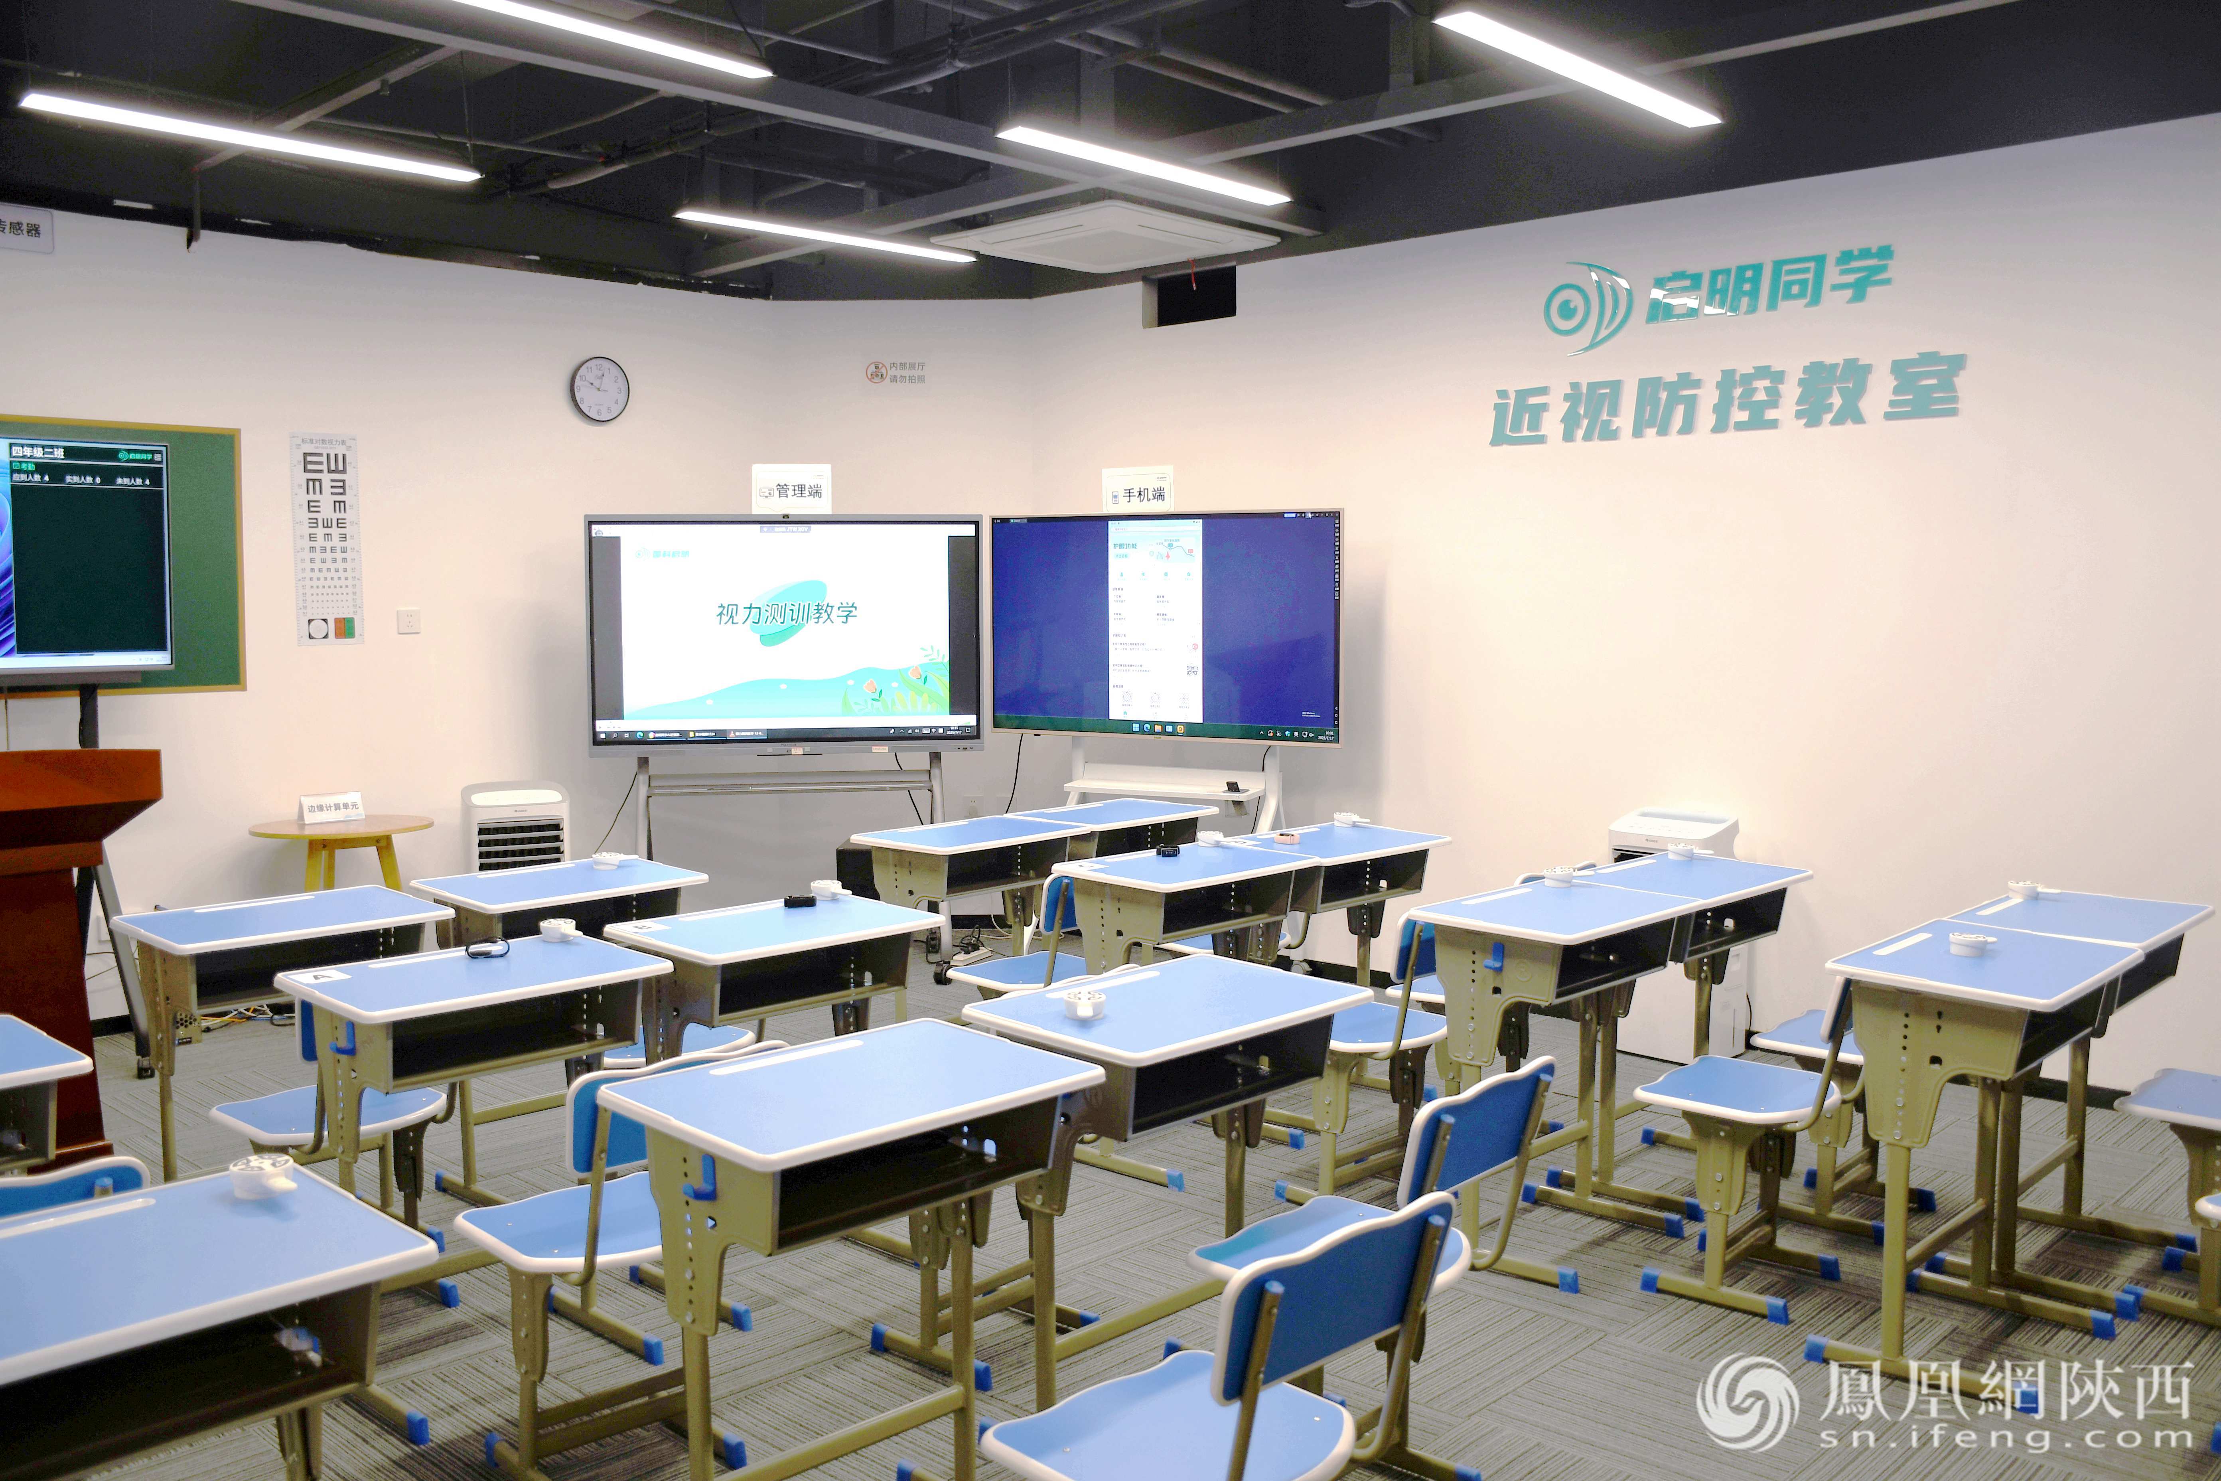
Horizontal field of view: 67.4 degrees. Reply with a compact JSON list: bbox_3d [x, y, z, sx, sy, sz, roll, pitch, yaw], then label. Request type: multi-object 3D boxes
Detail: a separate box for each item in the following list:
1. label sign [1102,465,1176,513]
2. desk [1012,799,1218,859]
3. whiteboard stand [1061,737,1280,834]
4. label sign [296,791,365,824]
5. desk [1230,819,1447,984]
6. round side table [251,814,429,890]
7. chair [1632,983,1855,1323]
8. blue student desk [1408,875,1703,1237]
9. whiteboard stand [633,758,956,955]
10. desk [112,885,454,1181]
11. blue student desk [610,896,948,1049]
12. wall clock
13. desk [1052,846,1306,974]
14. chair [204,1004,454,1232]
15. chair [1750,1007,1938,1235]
[{"bbox_3d":[0.107,-0.944,6.380,0.297,0.205,0.012,3,6,26],"label":"label sign"},{"bbox_3d":[0.015,0.620,5.524,0.420,0.750,0.610,3,5,44],"label":"desk"},{"bbox_3d":[0.202,0.459,6.425,0.950,0.950,0.580,1,4,21],"label":"whiteboard stand"},{"bbox_3d":[-2.665,0.227,5.698,0.195,0.090,0.085,-5,7,-44],"label":"label sign"},{"bbox_3d":[0.661,0.658,4.905,0.610,0.750,0.420,-4,5,-44],"label":"desk"},{"bbox_3d":[-2.570,0.637,5.605,0.600,0.710,0.600,0,4,0],"label":"round side table"},{"bbox_3d":[1.400,0.814,3.574,0.450,0.770,0.400,5,7,41],"label":"chair"},{"bbox_3d":[1.026,0.773,3.852,0.600,0.795,0.410,-5,8,-44],"label":"blue student desk"},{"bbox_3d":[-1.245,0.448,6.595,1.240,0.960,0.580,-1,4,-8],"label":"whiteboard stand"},{"bbox_3d":[-1.877,0.775,3.830,0.410,0.766,0.600,5,7,41],"label":"desk"},{"bbox_3d":[-0.704,0.788,3.608,0.600,0.795,0.410,-5,8,-44],"label":"blue student desk"},{"bbox_3d":[-1.988,-1.369,6.502,0.270,0.270,0.040,-3,5,-40],"label":"wall clock"},{"bbox_3d":[0.219,0.716,4.409,0.410,0.796,0.600,6,8,45],"label":"desk"},{"bbox_3d":[-1.476,0.767,3.235,0.460,0.750,0.380,3,5,43],"label":"chair"},{"bbox_3d":[1.714,0.718,3.782,0.380,0.750,0.460,-4,5,-44],"label":"chair"}]

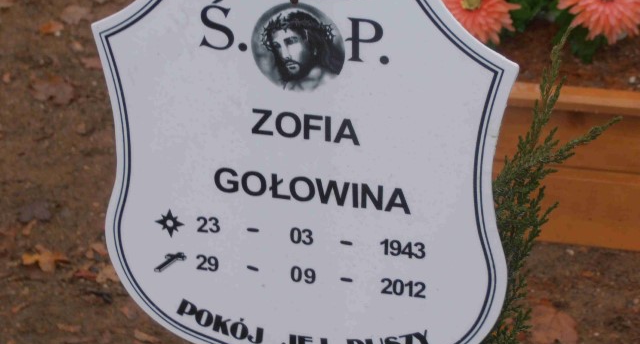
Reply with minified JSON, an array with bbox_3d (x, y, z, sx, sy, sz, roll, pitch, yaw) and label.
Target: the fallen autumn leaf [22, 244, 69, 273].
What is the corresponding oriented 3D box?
[{"bbox_3d":[-0.370,0.117,2.770,0.063,0.014,0.063,0,25,0],"label":"fallen autumn leaf"}]

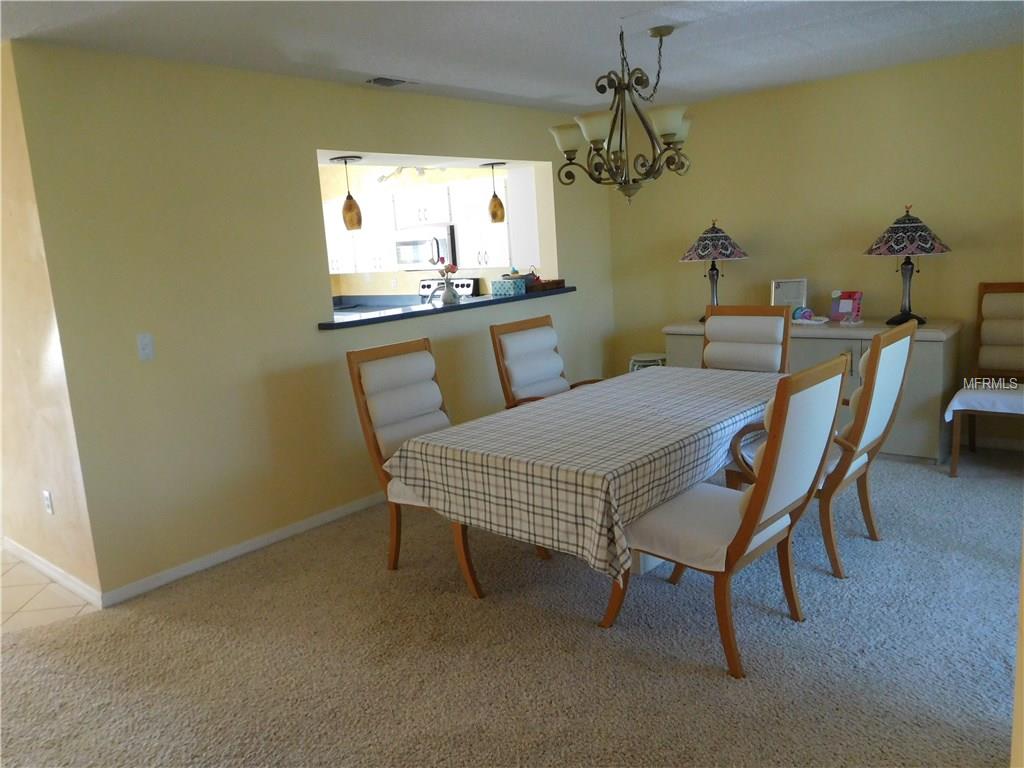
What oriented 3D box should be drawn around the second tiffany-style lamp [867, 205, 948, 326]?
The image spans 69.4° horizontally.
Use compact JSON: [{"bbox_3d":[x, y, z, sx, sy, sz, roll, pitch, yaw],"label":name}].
[{"bbox_3d":[2.538,-0.761,4.743,0.490,0.750,0.490,6,14,41],"label":"second tiffany-style lamp"}]

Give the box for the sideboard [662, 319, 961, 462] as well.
[{"bbox_3d":[2.066,-0.013,5.298,1.890,0.800,0.500,6,14,39],"label":"sideboard"}]

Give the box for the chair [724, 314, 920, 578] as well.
[{"bbox_3d":[1.343,0.245,3.307,0.711,1.040,0.571,7,15,43],"label":"chair"}]

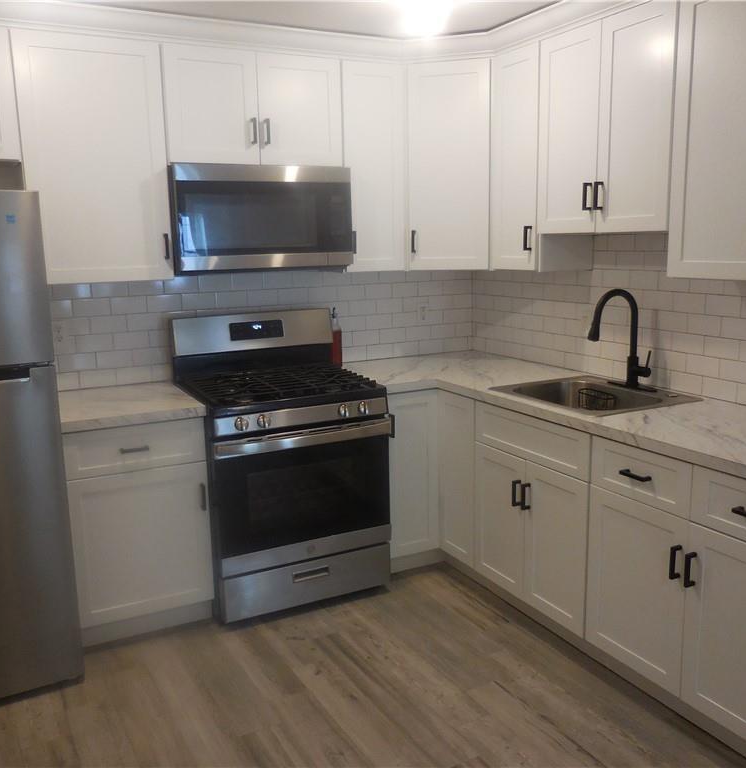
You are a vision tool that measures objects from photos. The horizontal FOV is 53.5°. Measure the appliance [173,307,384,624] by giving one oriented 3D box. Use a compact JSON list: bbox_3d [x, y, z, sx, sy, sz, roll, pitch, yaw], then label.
[{"bbox_3d":[-0.411,0.312,3.301,0.758,1.210,0.676,-7,12,-27],"label":"appliance"}]

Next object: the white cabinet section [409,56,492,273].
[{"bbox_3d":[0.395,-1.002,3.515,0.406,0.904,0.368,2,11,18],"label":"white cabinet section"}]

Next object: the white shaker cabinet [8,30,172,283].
[{"bbox_3d":[-1.116,-0.865,2.954,0.528,0.911,0.336,-7,12,-27],"label":"white shaker cabinet"}]

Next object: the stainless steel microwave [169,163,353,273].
[{"bbox_3d":[-0.521,-0.723,3.254,0.758,0.414,0.401,-7,12,-27],"label":"stainless steel microwave"}]

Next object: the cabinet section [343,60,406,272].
[{"bbox_3d":[-0.059,-0.984,3.473,0.319,0.904,0.328,-7,12,-27],"label":"cabinet section"}]

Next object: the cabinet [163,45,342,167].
[{"bbox_3d":[-0.544,-1.161,3.202,0.770,0.445,0.336,-7,12,-27],"label":"cabinet"}]

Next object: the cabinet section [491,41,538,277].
[{"bbox_3d":[0.740,-0.954,3.216,0.328,0.904,0.327,-7,12,-27],"label":"cabinet section"}]

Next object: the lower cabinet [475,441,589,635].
[{"bbox_3d":[0.849,0.544,3.013,0.603,0.583,0.681,-7,12,-27],"label":"lower cabinet"}]

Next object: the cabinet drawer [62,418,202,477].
[{"bbox_3d":[-0.990,0.206,2.979,0.506,0.170,0.515,-7,12,-27],"label":"cabinet drawer"}]

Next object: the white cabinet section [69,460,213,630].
[{"bbox_3d":[-1.006,0.566,3.073,0.511,0.574,0.584,-7,12,-27],"label":"white cabinet section"}]

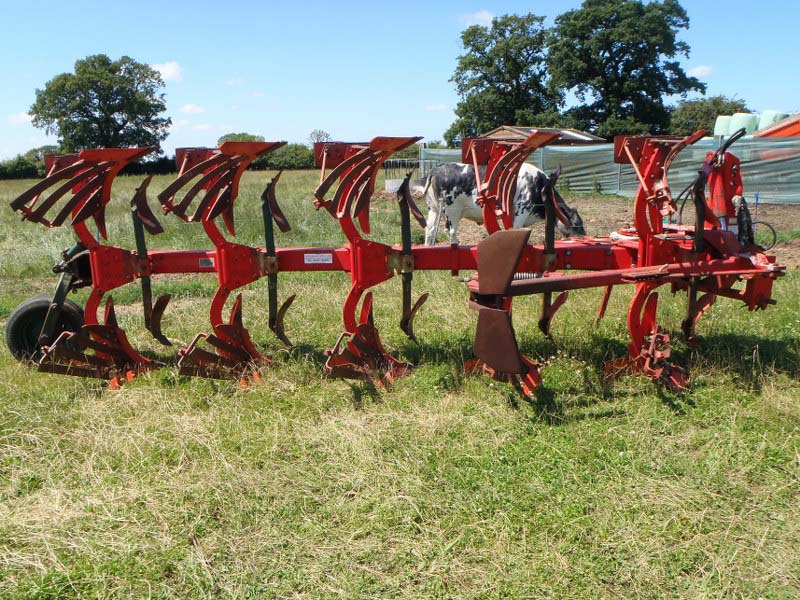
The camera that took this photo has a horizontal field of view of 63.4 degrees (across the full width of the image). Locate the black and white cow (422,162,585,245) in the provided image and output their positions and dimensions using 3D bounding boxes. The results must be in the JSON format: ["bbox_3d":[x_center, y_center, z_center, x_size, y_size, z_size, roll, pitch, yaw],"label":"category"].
[{"bbox_3d":[1.667,-1.506,10.421,2.550,1.400,0.680,-2,12,-5],"label":"black and white cow"}]

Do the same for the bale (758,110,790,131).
[{"bbox_3d":[15.098,-7.094,26.157,1.280,1.200,1.280,6,14,29],"label":"bale"}]

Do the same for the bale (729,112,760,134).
[{"bbox_3d":[14.231,-7.146,26.654,1.250,1.200,1.250,5,13,27],"label":"bale"}]

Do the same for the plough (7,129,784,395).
[{"bbox_3d":[-0.285,-0.290,4.660,5.800,1.720,1.400,1,12,9],"label":"plough"}]

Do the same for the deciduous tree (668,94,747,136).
[{"bbox_3d":[26.948,-14.410,56.343,7.200,7.200,6.800,4,13,25],"label":"deciduous tree"}]

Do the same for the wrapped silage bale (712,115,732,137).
[{"bbox_3d":[13.842,-7.228,27.351,1.250,1.200,1.250,5,13,26],"label":"wrapped silage bale"}]

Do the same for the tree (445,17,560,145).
[{"bbox_3d":[10.119,-19.994,63.267,12.200,16.300,12.000,1,12,9],"label":"tree"}]

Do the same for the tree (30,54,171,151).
[{"bbox_3d":[-39.166,-24.389,84.623,19.000,16.000,17.500,-6,13,-23],"label":"tree"}]

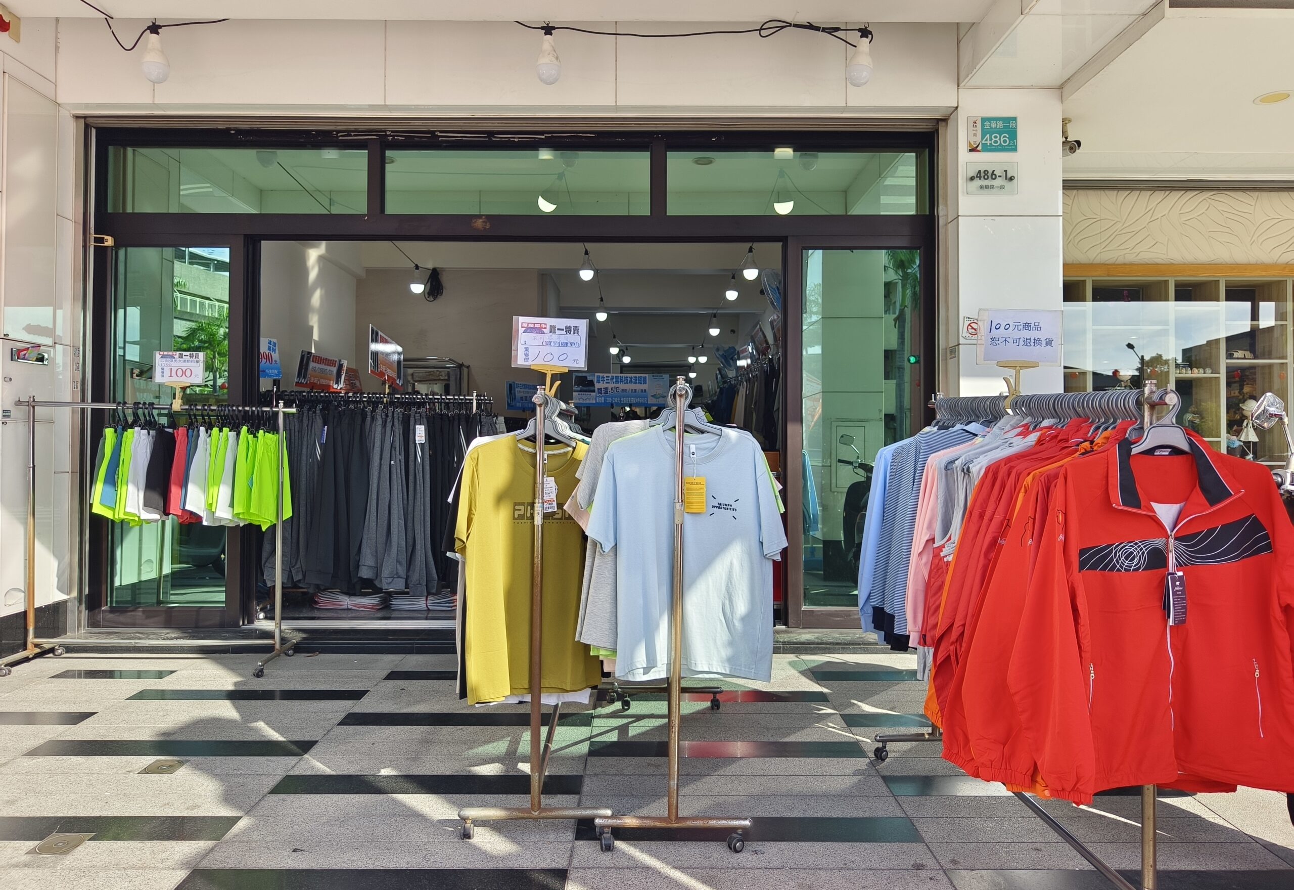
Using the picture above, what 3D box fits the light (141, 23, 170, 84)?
[{"bbox_3d":[-2.331,-1.857,4.080,0.117,0.278,0.117,0,-1,0],"label":"light"}]

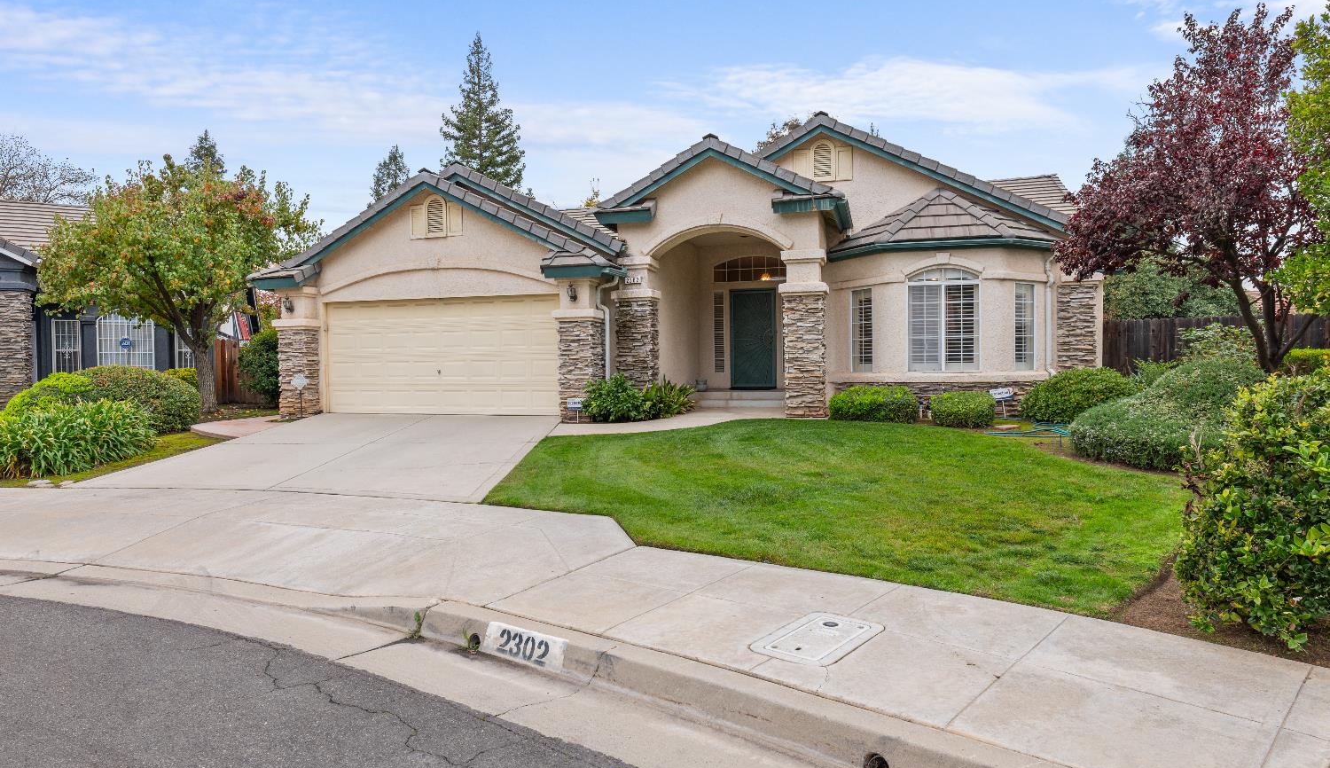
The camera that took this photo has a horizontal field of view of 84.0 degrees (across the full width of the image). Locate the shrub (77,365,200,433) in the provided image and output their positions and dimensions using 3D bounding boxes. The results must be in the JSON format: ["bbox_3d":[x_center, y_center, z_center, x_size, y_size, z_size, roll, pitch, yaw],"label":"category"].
[{"bbox_3d":[-9.275,0.222,12.912,1.950,1.100,1.800,0,1,16],"label":"shrub"}]

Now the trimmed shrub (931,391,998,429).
[{"bbox_3d":[4.684,0.387,11.606,1.020,0.550,0.920,0,1,16],"label":"trimmed shrub"}]

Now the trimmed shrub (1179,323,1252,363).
[{"bbox_3d":[9.165,-0.250,12.316,1.100,1.540,1.100,0,1,16],"label":"trimmed shrub"}]

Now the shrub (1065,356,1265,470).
[{"bbox_3d":[6.256,0.226,9.112,2.250,1.170,2.400,0,1,16],"label":"shrub"}]

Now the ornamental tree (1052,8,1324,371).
[{"bbox_3d":[7.818,-2.487,10.965,3.700,6.190,3.700,0,1,16],"label":"ornamental tree"}]

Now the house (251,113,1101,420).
[{"bbox_3d":[1.231,-2.264,18.073,15.700,5.510,12.950,0,1,16],"label":"house"}]

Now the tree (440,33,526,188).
[{"bbox_3d":[-10.259,-9.942,42.211,5.800,20.060,5.800,0,1,16],"label":"tree"}]

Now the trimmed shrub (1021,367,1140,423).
[{"bbox_3d":[6.909,0.163,12.209,1.800,0.880,1.500,0,1,16],"label":"trimmed shrub"}]

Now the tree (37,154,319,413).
[{"bbox_3d":[-10.191,-2.109,15.557,5.200,5.420,5.200,0,1,16],"label":"tree"}]

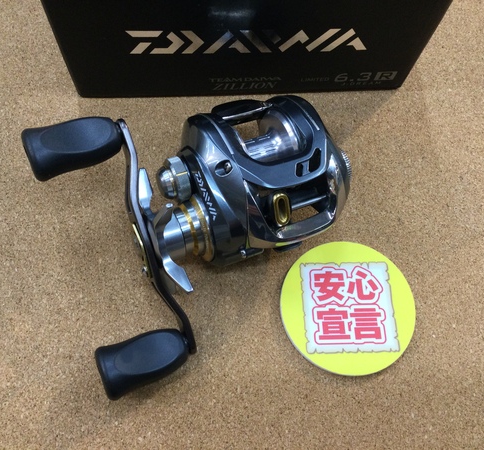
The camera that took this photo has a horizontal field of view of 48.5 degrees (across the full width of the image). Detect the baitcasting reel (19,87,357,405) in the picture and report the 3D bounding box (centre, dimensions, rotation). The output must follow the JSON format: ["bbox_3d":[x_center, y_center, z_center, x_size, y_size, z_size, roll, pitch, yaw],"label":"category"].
[{"bbox_3d":[-0.011,-0.002,0.220,0.128,0.049,0.108,-16,71,-11],"label":"baitcasting reel"}]

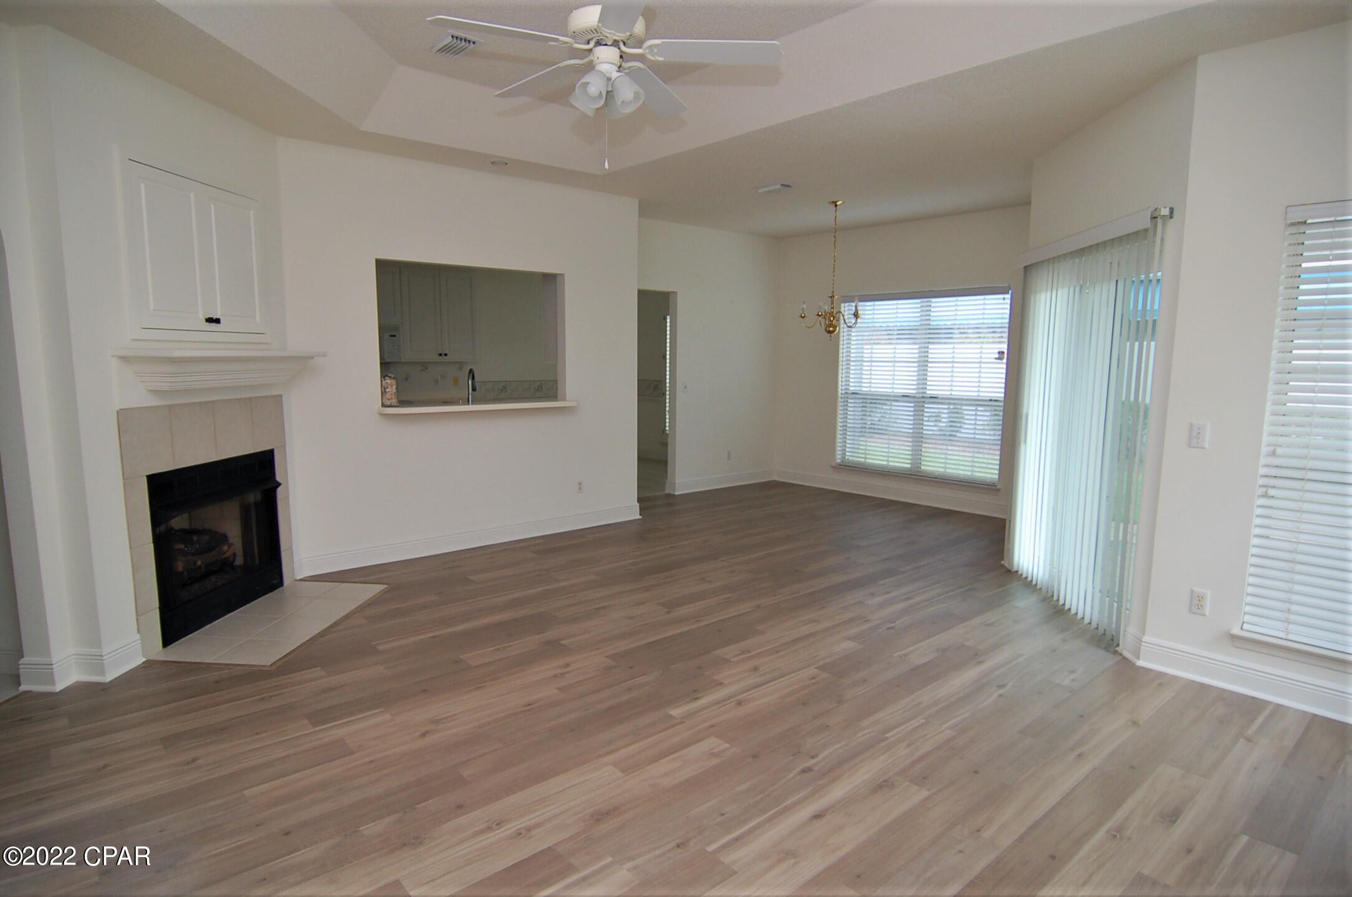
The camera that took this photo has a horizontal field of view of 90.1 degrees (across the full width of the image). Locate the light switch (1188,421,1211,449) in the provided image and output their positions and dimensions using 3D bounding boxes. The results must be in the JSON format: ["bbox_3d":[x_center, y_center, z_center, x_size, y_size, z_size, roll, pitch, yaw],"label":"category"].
[{"bbox_3d":[2.259,-0.054,2.916,0.013,0.116,0.072,-6,9,-40],"label":"light switch"}]

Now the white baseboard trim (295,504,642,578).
[{"bbox_3d":[-1.390,0.665,5.265,2.805,0.128,0.025,-6,9,-41],"label":"white baseboard trim"}]

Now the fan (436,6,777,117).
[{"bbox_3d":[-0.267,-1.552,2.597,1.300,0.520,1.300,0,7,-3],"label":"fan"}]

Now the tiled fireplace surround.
[{"bbox_3d":[-2.477,0.331,3.672,0.040,1.181,1.184,0,7,2],"label":"tiled fireplace surround"}]

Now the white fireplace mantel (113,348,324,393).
[{"bbox_3d":[-2.323,-0.423,3.575,0.279,0.190,1.209,0,7,2],"label":"white fireplace mantel"}]

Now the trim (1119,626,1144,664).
[{"bbox_3d":[2.170,0.928,3.224,0.027,0.130,0.180,0,7,2],"label":"trim"}]

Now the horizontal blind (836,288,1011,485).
[{"bbox_3d":[2.373,-0.618,6.731,0.065,1.782,1.785,-6,9,-40],"label":"horizontal blind"}]

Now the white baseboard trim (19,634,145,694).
[{"bbox_3d":[-2.616,0.944,2.998,0.298,0.130,0.323,0,7,2],"label":"white baseboard trim"}]

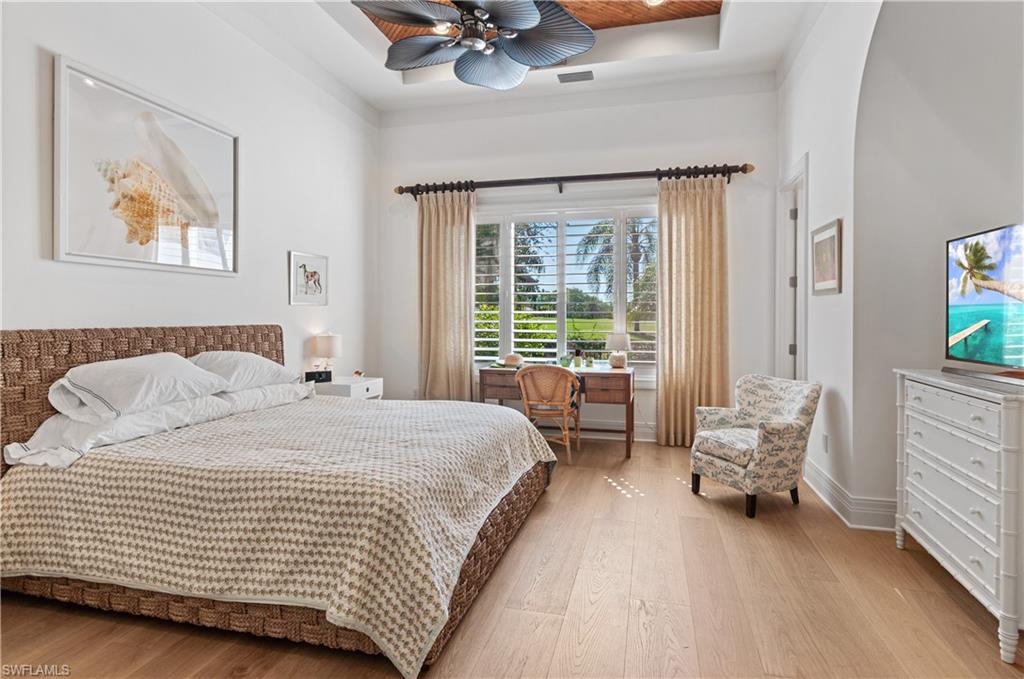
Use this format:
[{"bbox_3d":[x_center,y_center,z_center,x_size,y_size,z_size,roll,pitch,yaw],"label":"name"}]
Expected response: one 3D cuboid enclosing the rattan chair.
[{"bbox_3d":[0.355,0.631,4.660,0.540,0.860,0.570,1,2,16],"label":"rattan chair"}]

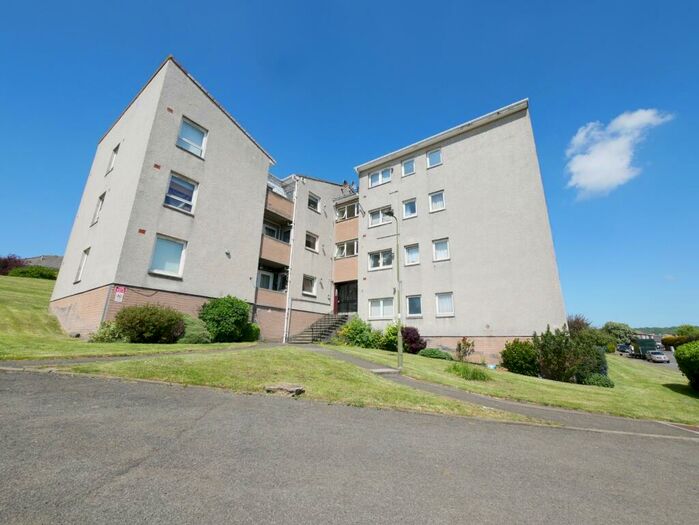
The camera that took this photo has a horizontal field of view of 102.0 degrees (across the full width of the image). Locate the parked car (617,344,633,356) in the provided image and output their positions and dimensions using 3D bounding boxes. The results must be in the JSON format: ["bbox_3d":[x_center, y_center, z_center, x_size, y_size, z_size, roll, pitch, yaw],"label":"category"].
[{"bbox_3d":[48.338,15.451,49.655,1.800,1.650,4.400,-12,-20,40],"label":"parked car"}]

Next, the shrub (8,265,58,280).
[{"bbox_3d":[-30.522,0.948,27.359,1.900,1.400,3.400,-12,-20,39],"label":"shrub"}]

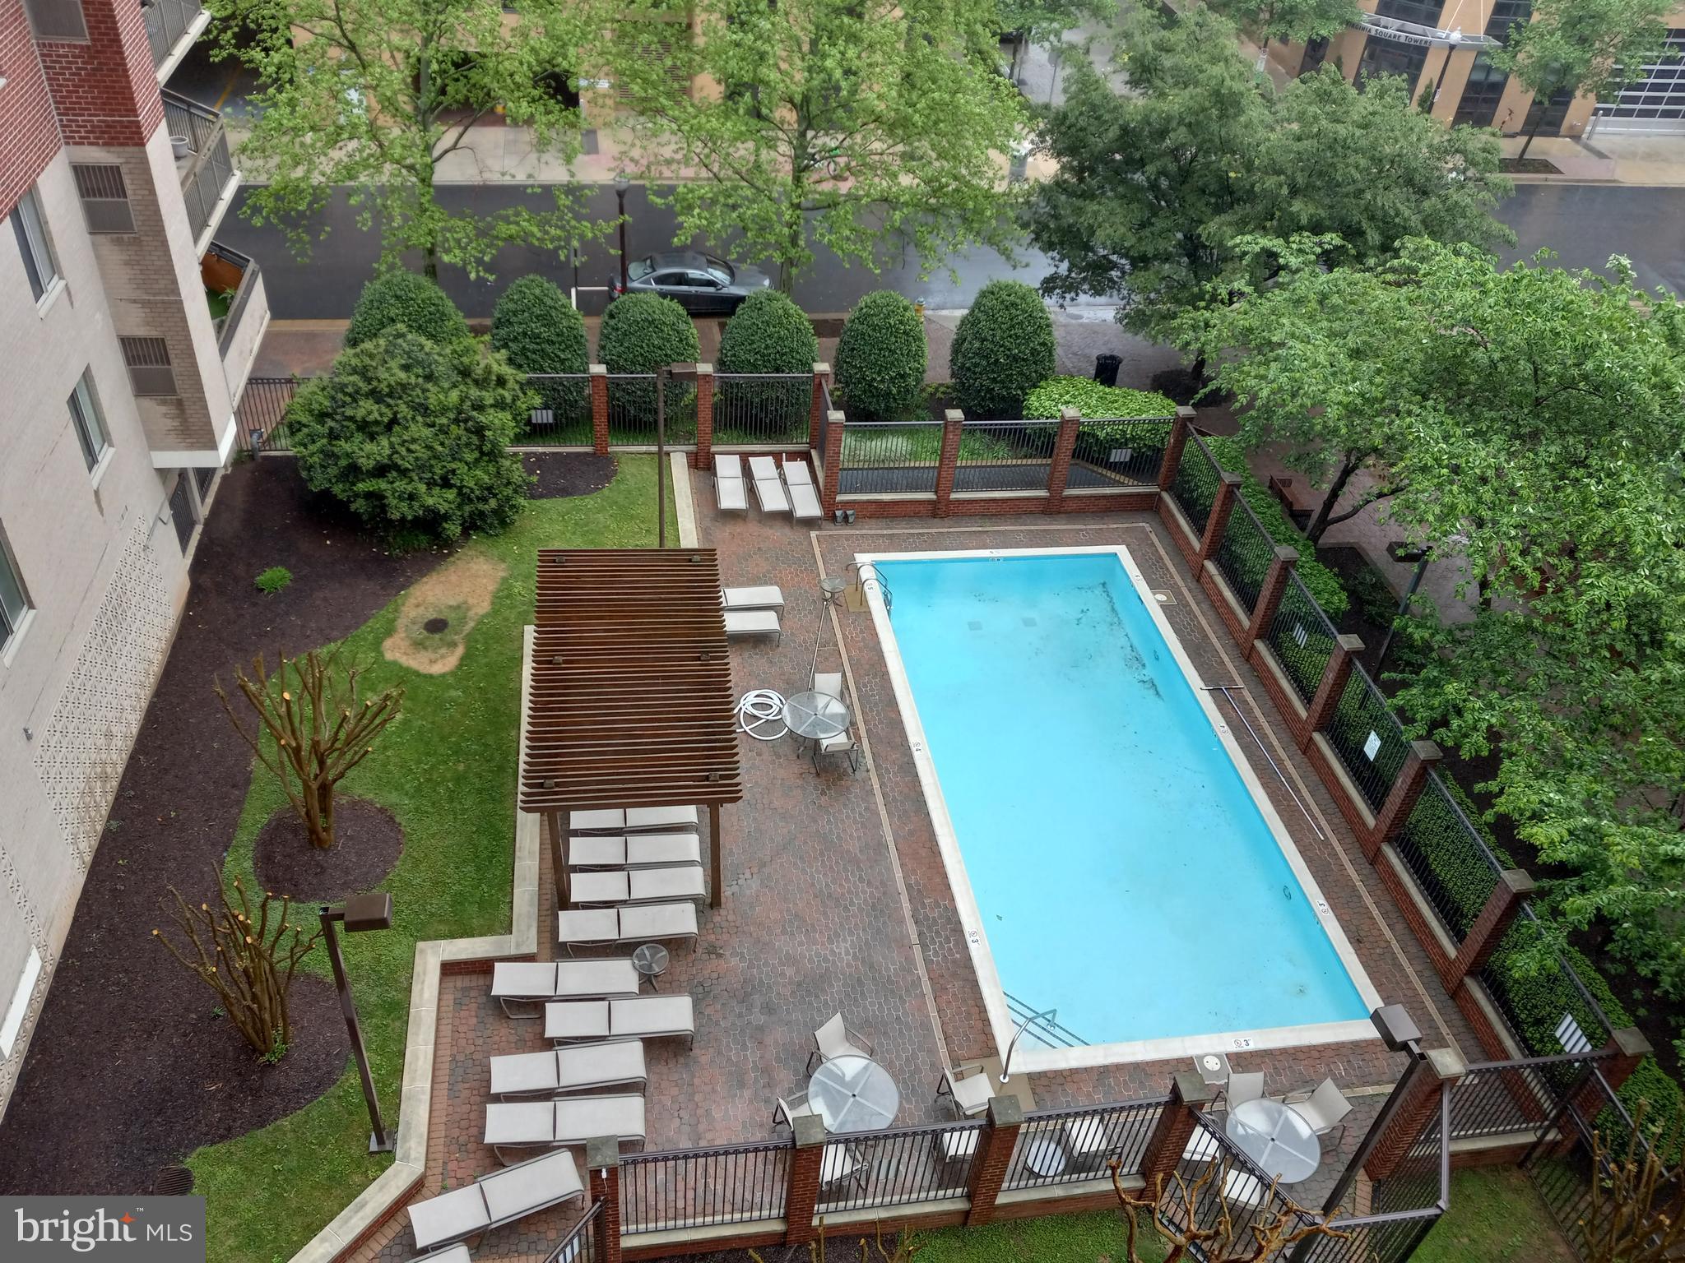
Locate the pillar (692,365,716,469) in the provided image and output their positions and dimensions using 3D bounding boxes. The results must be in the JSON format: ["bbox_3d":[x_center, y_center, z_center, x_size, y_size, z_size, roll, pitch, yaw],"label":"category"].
[{"bbox_3d":[-3.134,-4.851,29.945,0.380,2.530,0.380,-2,39,-10],"label":"pillar"}]

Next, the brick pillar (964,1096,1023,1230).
[{"bbox_3d":[1.825,6.536,16.143,0.335,2.440,0.335,-2,40,-10],"label":"brick pillar"}]

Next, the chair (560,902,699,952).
[{"bbox_3d":[-3.209,4.528,19.776,2.050,0.400,0.630,-2,39,-9],"label":"chair"}]

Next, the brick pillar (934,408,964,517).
[{"bbox_3d":[2.330,-3.674,29.103,0.380,2.530,0.380,-2,39,-10],"label":"brick pillar"}]

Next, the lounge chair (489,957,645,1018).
[{"bbox_3d":[-3.948,5.083,18.831,2.040,0.400,0.640,1,38,-6],"label":"lounge chair"}]

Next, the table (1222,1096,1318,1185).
[{"bbox_3d":[5.618,6.947,17.437,1.220,0.720,1.220,-2,39,-10],"label":"table"}]

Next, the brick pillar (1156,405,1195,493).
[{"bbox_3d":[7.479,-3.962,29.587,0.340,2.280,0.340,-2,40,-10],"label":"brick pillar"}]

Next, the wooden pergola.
[{"bbox_3d":[-3.433,1.522,21.514,3.120,2.800,6.000,-1,40,-8],"label":"wooden pergola"}]

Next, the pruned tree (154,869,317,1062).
[{"bbox_3d":[-7.518,4.553,16.723,1.900,2.800,1.850,-2,39,-10],"label":"pruned tree"}]

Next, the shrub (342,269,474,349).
[{"bbox_3d":[-9.844,-6.362,29.641,2.800,3.300,2.800,-2,40,-10],"label":"shrub"}]

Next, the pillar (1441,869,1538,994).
[{"bbox_3d":[9.493,4.494,19.400,0.349,2.525,0.349,-2,40,-10],"label":"pillar"}]

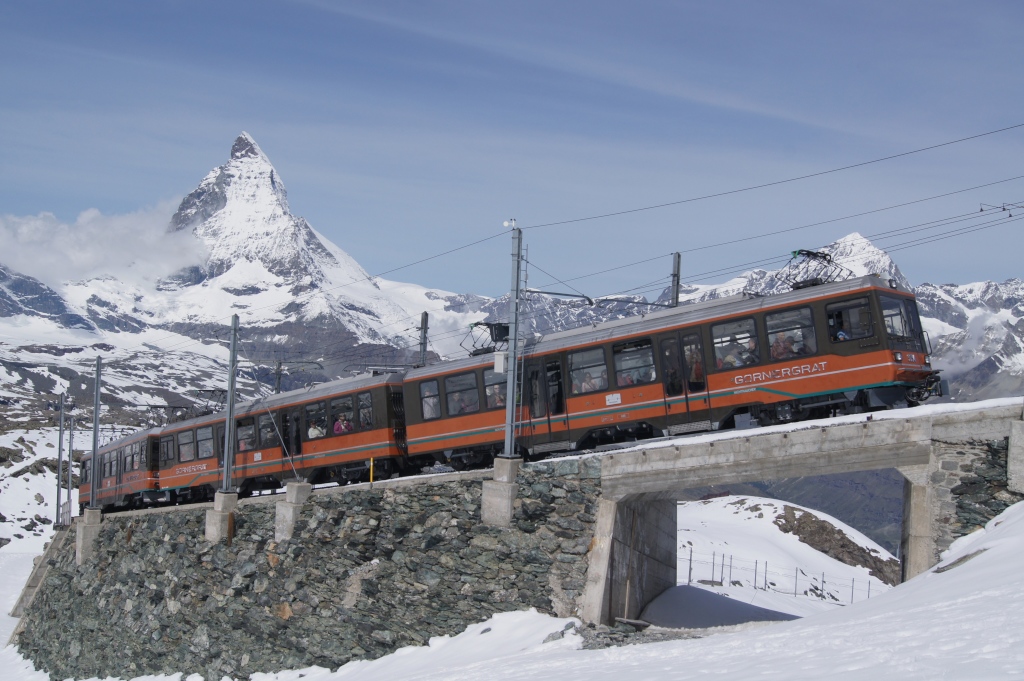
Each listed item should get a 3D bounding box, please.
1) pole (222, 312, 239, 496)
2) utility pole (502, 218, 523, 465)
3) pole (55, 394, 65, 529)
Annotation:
[{"bbox_3d":[-10.381,2.320,44.200,0.210,6.540,0.210,2,0,-44],"label":"pole"},{"bbox_3d":[0.050,0.057,34.300,0.210,6.610,0.210,2,0,36],"label":"utility pole"},{"bbox_3d":[-24.183,6.340,64.000,0.210,7.050,0.210,2,0,-26],"label":"pole"}]

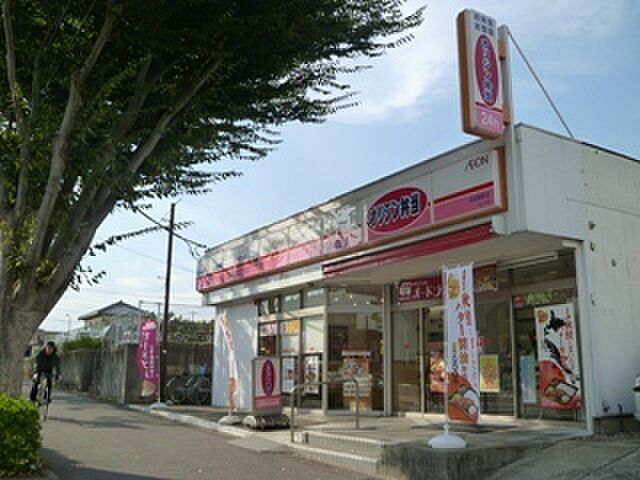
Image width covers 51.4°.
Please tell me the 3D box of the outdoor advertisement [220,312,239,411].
[{"bbox_3d":[-1.591,2.136,11.700,0.140,1.750,0.520,6,-13,-24],"label":"outdoor advertisement"}]

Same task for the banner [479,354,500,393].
[{"bbox_3d":[3.397,2.668,13.300,0.450,0.760,0.040,-4,-13,19],"label":"banner"}]

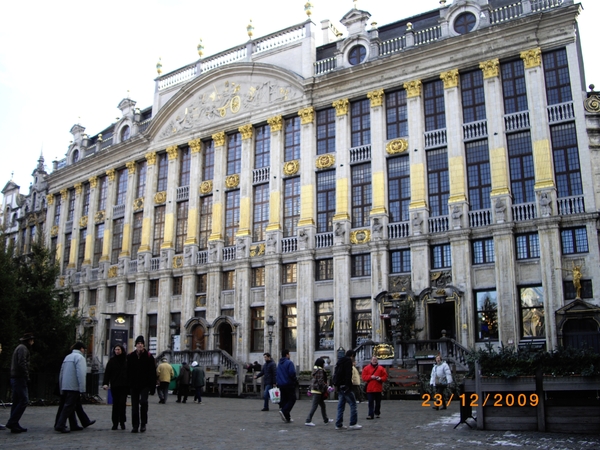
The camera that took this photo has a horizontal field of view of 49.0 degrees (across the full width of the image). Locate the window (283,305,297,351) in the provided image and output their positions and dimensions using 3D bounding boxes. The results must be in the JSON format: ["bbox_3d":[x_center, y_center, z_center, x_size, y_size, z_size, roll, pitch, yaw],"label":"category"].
[{"bbox_3d":[-0.608,6.703,43.050,1.202,2.885,0.250,-8,-16,31],"label":"window"}]

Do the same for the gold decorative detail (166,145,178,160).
[{"bbox_3d":[-9.327,-5.267,48.640,1.000,0.950,0.400,-9,-17,34],"label":"gold decorative detail"}]

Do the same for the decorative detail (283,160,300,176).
[{"bbox_3d":[-0.564,-3.823,44.177,1.220,1.150,0.250,-9,-17,32],"label":"decorative detail"}]

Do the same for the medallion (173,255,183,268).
[{"bbox_3d":[-8.505,2.632,46.051,1.007,0.879,0.250,-9,-16,34],"label":"medallion"}]

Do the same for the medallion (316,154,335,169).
[{"bbox_3d":[1.577,-3.873,40.332,1.383,0.932,0.250,-9,-16,34],"label":"medallion"}]

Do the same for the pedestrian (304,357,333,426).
[{"bbox_3d":[0.444,4.006,15.800,0.620,1.620,0.460,5,-14,-19],"label":"pedestrian"}]

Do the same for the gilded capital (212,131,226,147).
[{"bbox_3d":[-5.690,-5.906,45.793,1.000,1.006,0.450,-9,-16,34],"label":"gilded capital"}]

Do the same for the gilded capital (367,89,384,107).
[{"bbox_3d":[4.640,-7.730,40.200,0.960,0.970,0.420,-8,-16,33],"label":"gilded capital"}]

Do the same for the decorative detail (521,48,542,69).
[{"bbox_3d":[13.175,-9.420,37.569,1.068,1.071,0.450,-8,-16,31],"label":"decorative detail"}]

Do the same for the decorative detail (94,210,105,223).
[{"bbox_3d":[-16.893,-0.718,55.700,1.220,0.960,0.240,-11,-18,41],"label":"decorative detail"}]

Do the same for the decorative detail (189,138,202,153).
[{"bbox_3d":[-7.535,-5.589,47.046,1.000,1.035,0.450,-9,-16,34],"label":"decorative detail"}]

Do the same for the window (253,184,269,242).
[{"bbox_3d":[-2.656,-0.806,44.972,1.400,4.050,0.250,-9,-17,32],"label":"window"}]

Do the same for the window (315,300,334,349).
[{"bbox_3d":[1.437,5.878,38.238,1.343,2.929,0.220,-9,-16,34],"label":"window"}]

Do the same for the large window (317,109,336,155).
[{"bbox_3d":[1.825,-6.302,44.673,1.591,3.210,0.250,-8,-16,31],"label":"large window"}]

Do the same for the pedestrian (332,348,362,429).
[{"bbox_3d":[1.057,3.650,14.653,0.620,1.720,0.520,7,-16,-23],"label":"pedestrian"}]

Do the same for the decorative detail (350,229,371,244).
[{"bbox_3d":[3.776,0.734,41.160,1.395,0.926,0.250,-8,-16,31],"label":"decorative detail"}]

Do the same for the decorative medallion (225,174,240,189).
[{"bbox_3d":[-4.689,-3.013,45.800,1.160,0.940,0.240,-9,-17,35],"label":"decorative medallion"}]

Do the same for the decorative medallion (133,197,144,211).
[{"bbox_3d":[-12.334,-1.629,50.509,1.200,1.000,0.250,-9,-17,34],"label":"decorative medallion"}]

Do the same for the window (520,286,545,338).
[{"bbox_3d":[11.386,4.300,32.327,1.204,2.684,0.200,-9,-17,33],"label":"window"}]

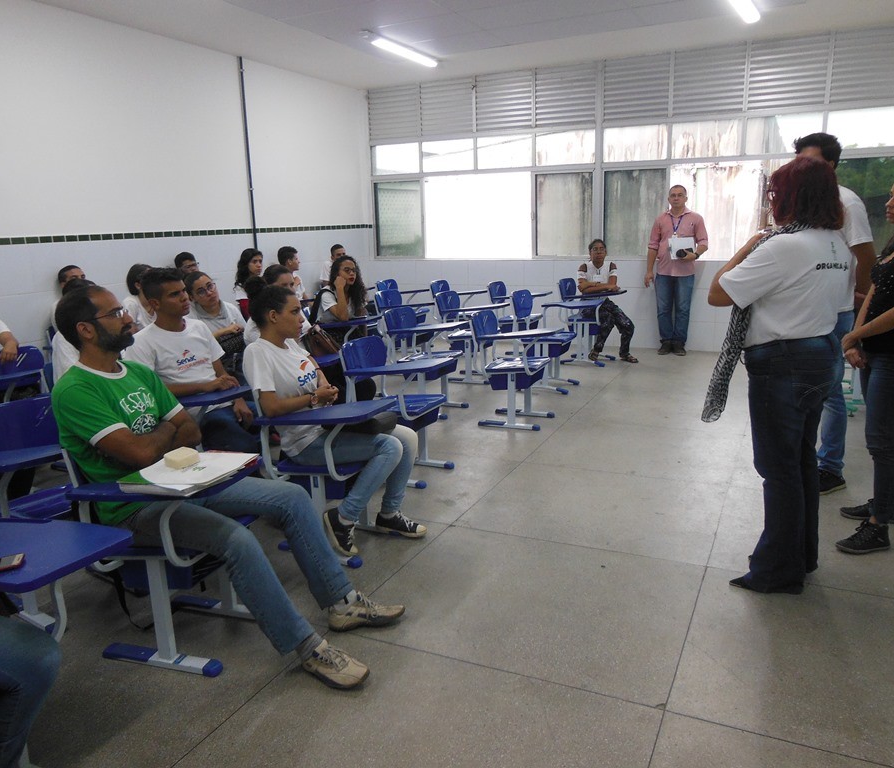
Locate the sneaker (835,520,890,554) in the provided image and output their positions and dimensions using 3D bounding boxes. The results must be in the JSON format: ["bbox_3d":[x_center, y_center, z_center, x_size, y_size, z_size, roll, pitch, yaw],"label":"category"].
[{"bbox_3d":[1.826,0.666,3.252,0.232,0.120,0.092,2,13,15],"label":"sneaker"}]

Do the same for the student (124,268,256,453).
[{"bbox_3d":[-1.232,0.028,3.862,0.850,1.240,0.520,7,15,33],"label":"student"}]

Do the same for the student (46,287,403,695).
[{"bbox_3d":[-0.691,0.290,2.517,0.970,1.250,0.560,1,13,12],"label":"student"}]

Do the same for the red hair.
[{"bbox_3d":[1.299,-0.689,2.680,0.230,0.270,0.245,-12,16,-39],"label":"red hair"}]

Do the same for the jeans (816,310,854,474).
[{"bbox_3d":[1.961,0.026,3.959,0.300,0.950,0.400,-7,14,-24],"label":"jeans"}]

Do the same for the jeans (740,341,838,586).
[{"bbox_3d":[1.351,0.311,2.936,0.340,0.970,0.400,9,16,40],"label":"jeans"}]

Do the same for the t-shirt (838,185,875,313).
[{"bbox_3d":[1.913,-0.701,3.825,0.290,0.680,0.500,-6,13,-19],"label":"t-shirt"}]

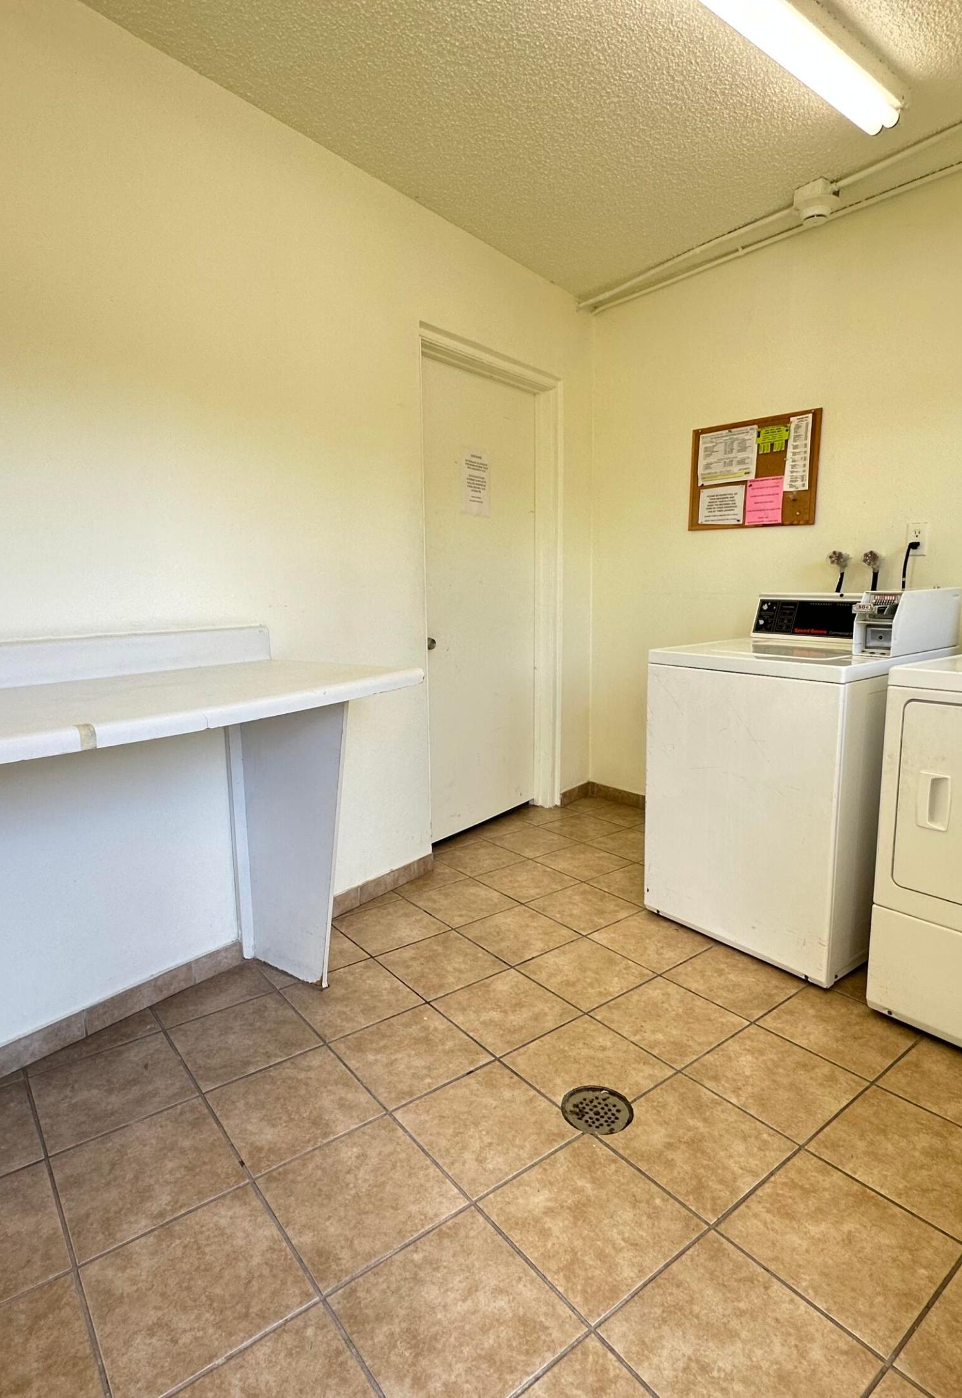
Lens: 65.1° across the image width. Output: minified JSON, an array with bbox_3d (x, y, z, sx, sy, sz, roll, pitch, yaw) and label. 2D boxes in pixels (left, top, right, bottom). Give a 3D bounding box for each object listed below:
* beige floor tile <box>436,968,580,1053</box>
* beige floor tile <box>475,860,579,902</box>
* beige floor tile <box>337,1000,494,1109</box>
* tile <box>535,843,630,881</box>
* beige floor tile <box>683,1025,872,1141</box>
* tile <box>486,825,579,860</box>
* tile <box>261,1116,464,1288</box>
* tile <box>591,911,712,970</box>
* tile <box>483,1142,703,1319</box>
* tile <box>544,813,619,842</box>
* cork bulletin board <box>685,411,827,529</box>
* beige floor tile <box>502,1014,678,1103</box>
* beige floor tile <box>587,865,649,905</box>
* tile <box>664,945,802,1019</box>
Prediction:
[{"bbox_3d":[0.069,0.850,2.061,0.302,0.010,0.302,-8,12,-37],"label":"beige floor tile"},{"bbox_3d":[0.178,0.699,2.889,0.300,0.010,0.300,-7,12,-37],"label":"beige floor tile"},{"bbox_3d":[-0.174,0.884,1.875,0.302,0.010,0.302,-8,12,-37],"label":"beige floor tile"},{"bbox_3d":[0.421,0.674,3.099,0.302,0.010,0.302,-8,12,-37],"label":"tile"},{"bbox_3d":[0.680,0.880,1.743,0.298,0.010,0.298,-7,11,-37],"label":"beige floor tile"},{"bbox_3d":[0.233,0.629,3.312,0.300,0.010,0.300,-7,12,-37],"label":"tile"},{"bbox_3d":[-0.227,0.937,1.429,0.298,0.010,0.298,-7,11,-37],"label":"tile"},{"bbox_3d":[0.547,0.773,2.401,0.298,0.010,0.298,-7,11,-37],"label":"tile"},{"bbox_3d":[0.201,0.950,1.383,0.300,0.010,0.300,-7,12,-37],"label":"tile"},{"bbox_3d":[0.475,0.603,3.526,0.302,0.010,0.302,-8,12,-37],"label":"tile"},{"bbox_3d":[1.105,-0.914,3.079,0.018,0.430,0.585,-7,11,-37],"label":"cork bulletin board"},{"bbox_3d":[0.253,0.874,1.796,0.298,0.010,0.298,-7,11,-37],"label":"beige floor tile"},{"bbox_3d":[0.600,0.703,2.822,0.298,0.010,0.298,-7,11,-37],"label":"beige floor tile"},{"bbox_3d":[0.739,0.818,2.176,0.300,0.010,0.300,-7,12,-37],"label":"tile"}]

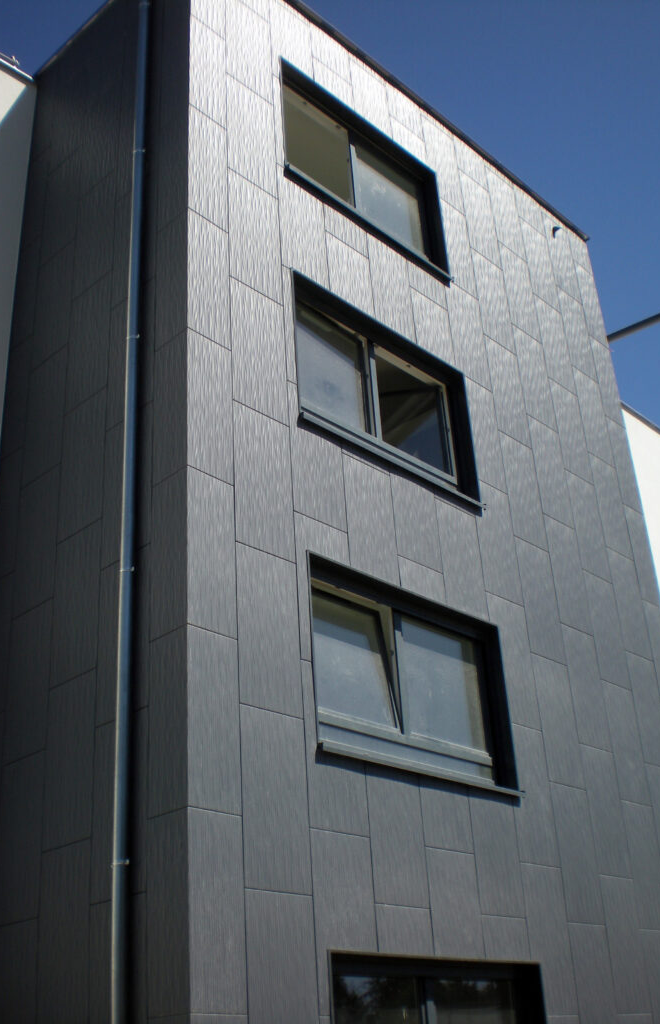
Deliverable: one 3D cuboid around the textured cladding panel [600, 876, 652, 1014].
[{"bbox_3d":[2.617,3.828,9.948,0.020,1.214,0.602,-27,-35,37],"label":"textured cladding panel"}]

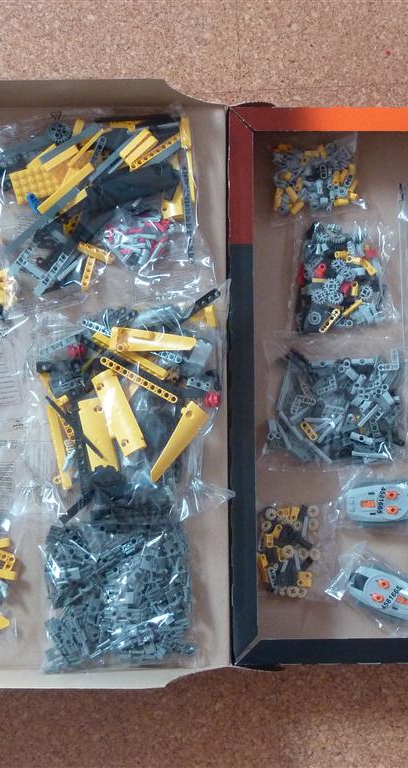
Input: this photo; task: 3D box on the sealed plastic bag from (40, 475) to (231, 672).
[{"bbox_3d":[-0.075,0.193,1.186,0.175,0.047,0.190,0,86,-1],"label":"sealed plastic bag"}]

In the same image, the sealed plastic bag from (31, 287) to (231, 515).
[{"bbox_3d":[-0.076,0.020,1.195,0.194,0.053,0.233,3,86,-1],"label":"sealed plastic bag"}]

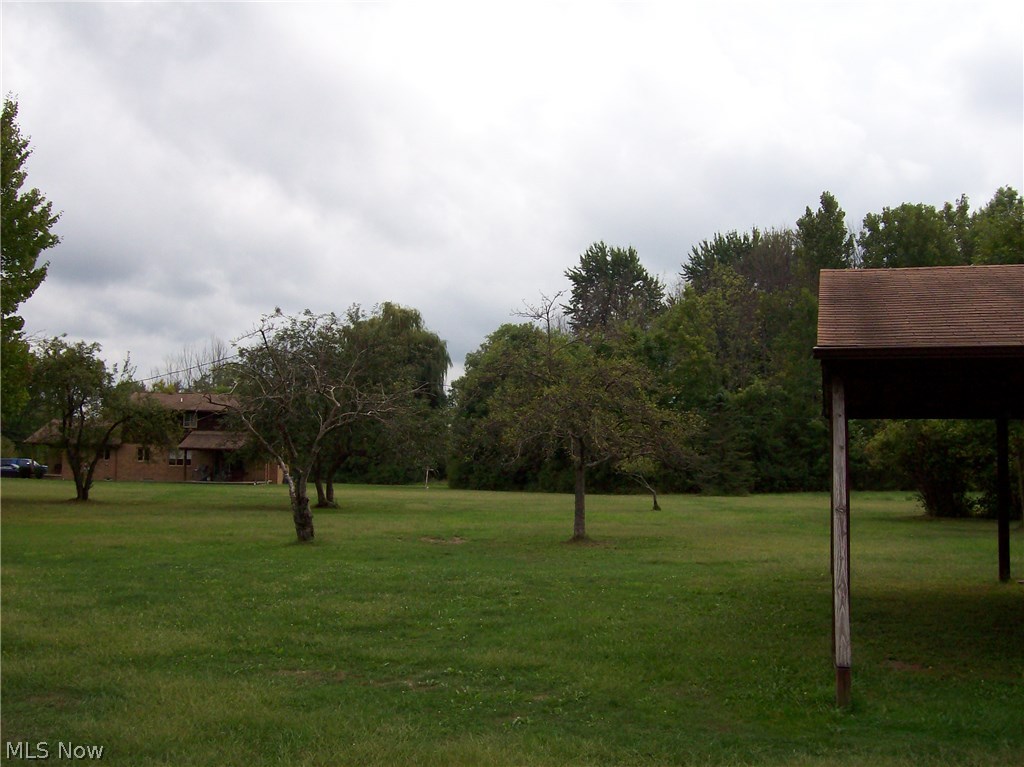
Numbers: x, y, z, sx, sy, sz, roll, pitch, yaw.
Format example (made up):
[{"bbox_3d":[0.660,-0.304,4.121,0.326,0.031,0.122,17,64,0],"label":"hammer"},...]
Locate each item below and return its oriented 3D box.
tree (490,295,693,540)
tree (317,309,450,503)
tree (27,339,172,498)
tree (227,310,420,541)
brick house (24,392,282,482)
[{"bbox_3d":[1.598,0.684,21.400,4.060,4.950,3.900,1,-4,0],"label":"tree"},{"bbox_3d":[-5.001,0.714,39.000,5.560,7.360,5.200,1,-4,0],"label":"tree"},{"bbox_3d":[-14.812,1.266,38.500,5.210,5.930,5.000,1,-4,0],"label":"tree"},{"bbox_3d":[-3.666,0.827,20.700,3.770,4.490,3.600,1,-4,0],"label":"tree"},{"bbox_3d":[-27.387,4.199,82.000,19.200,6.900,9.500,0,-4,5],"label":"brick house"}]

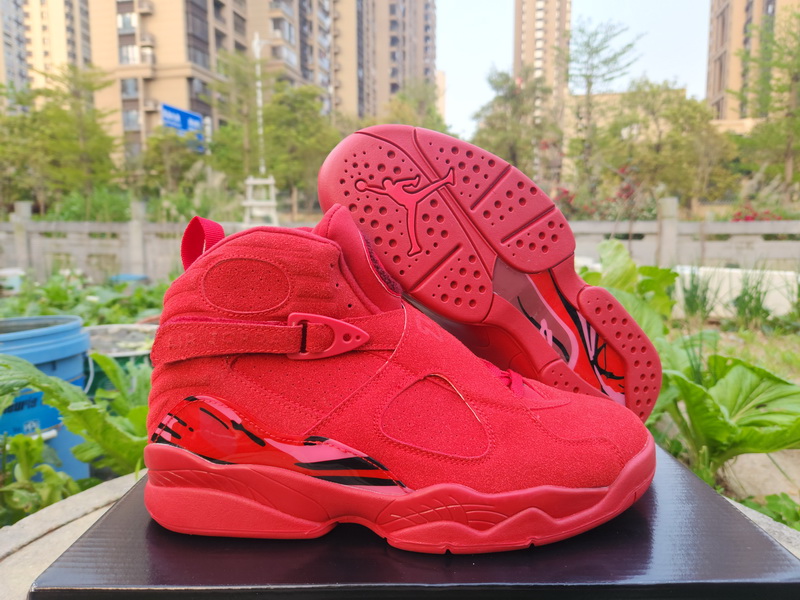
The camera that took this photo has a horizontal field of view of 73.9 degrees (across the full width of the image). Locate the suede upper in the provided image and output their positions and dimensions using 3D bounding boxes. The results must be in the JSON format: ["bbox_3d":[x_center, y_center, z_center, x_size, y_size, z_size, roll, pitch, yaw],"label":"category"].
[{"bbox_3d":[0.000,0.022,0.303,0.288,0.146,0.103,0,8,0],"label":"suede upper"}]

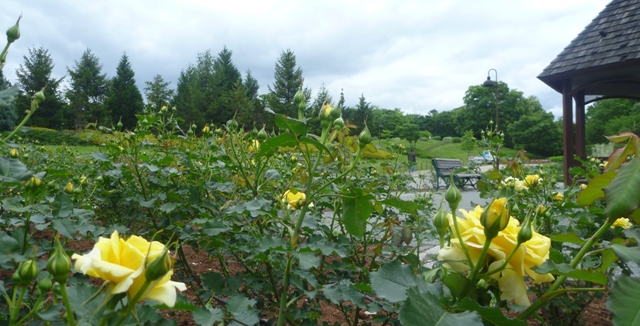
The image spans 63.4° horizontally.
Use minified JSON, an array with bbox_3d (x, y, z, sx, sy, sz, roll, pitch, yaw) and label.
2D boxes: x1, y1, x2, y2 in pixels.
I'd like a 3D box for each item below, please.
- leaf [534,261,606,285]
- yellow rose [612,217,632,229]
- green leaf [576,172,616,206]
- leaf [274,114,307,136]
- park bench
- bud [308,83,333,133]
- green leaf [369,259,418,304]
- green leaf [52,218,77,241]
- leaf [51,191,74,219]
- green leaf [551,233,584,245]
[{"bbox_3d":[0.194,0.085,0.400,0.059,0.018,0.040,-1,0,0],"label":"leaf"},{"bbox_3d":[1.167,0.236,2.000,0.080,0.050,0.080,0,-1,0],"label":"yellow rose"},{"bbox_3d":[0.214,0.019,0.400,0.031,0.028,0.030,-1,0,0],"label":"green leaf"},{"bbox_3d":[-0.036,-0.046,0.630,0.039,0.028,0.035,-1,0,0],"label":"leaf"},{"bbox_3d":[3.586,0.308,13.500,0.620,0.800,1.600,-1,-1,38],"label":"park bench"},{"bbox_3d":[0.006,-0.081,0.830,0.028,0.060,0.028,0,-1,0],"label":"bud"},{"bbox_3d":[0.075,0.119,0.520,0.051,0.044,0.040,-1,0,0],"label":"green leaf"},{"bbox_3d":[-0.542,0.141,1.100,0.050,0.042,0.030,0,-1,0],"label":"green leaf"},{"bbox_3d":[-0.555,0.090,1.120,0.046,0.055,0.025,0,-1,0],"label":"leaf"},{"bbox_3d":[0.301,0.092,0.620,0.052,0.016,0.033,0,-1,0],"label":"green leaf"}]

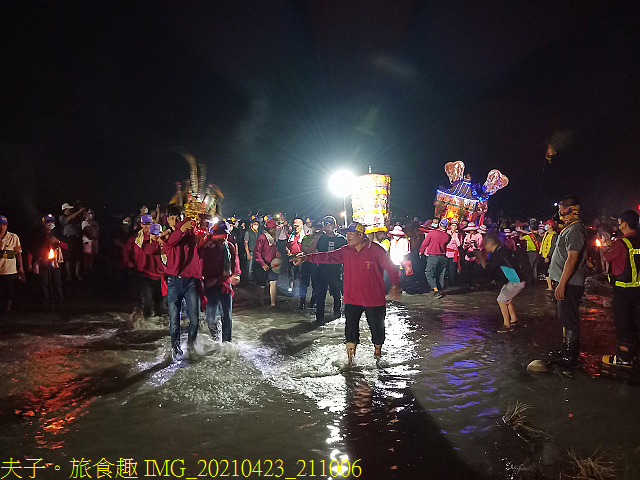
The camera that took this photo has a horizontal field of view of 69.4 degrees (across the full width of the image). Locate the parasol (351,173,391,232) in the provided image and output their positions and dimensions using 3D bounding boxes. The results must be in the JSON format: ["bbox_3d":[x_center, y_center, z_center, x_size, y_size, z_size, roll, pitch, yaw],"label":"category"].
[{"bbox_3d":[1.081,-0.766,9.700,0.820,1.220,0.820,0,2,6],"label":"parasol"}]

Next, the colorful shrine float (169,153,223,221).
[{"bbox_3d":[-1.550,-0.659,5.800,0.640,0.870,0.550,0,2,-14],"label":"colorful shrine float"}]

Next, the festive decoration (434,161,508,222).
[{"bbox_3d":[3.451,-1.059,11.000,1.450,1.500,1.100,20,11,30],"label":"festive decoration"}]

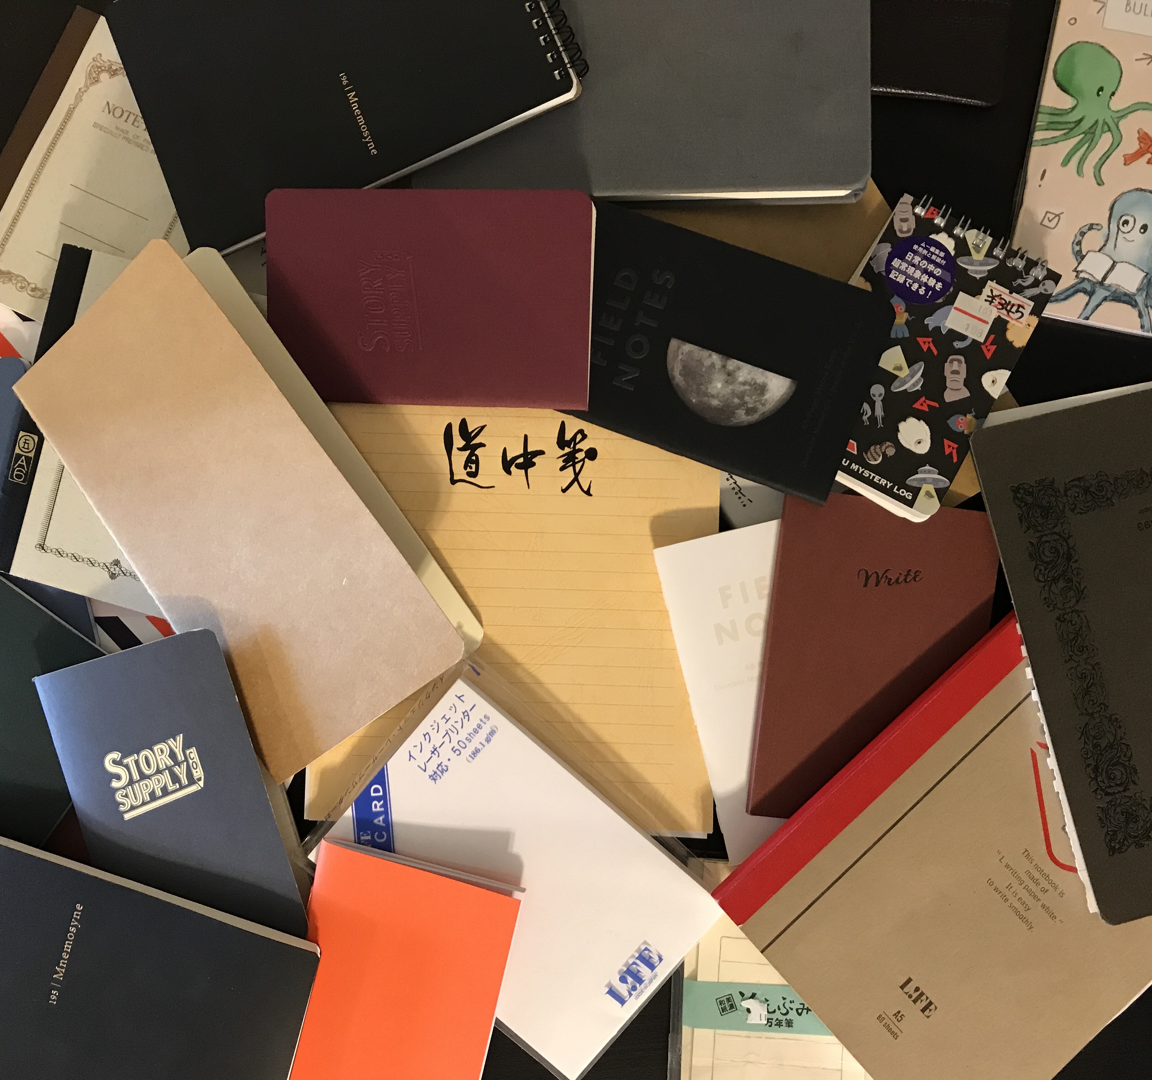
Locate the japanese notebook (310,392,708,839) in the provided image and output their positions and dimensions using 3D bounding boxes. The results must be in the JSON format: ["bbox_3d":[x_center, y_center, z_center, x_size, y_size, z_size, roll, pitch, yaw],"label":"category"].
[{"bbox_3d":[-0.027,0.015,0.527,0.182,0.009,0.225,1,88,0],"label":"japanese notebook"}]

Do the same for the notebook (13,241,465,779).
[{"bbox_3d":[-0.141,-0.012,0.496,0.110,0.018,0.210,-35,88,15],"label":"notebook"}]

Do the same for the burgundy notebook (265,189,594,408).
[{"bbox_3d":[-0.062,-0.102,0.494,0.140,0.007,0.089,2,94,5],"label":"burgundy notebook"}]

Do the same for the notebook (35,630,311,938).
[{"bbox_3d":[-0.171,0.115,0.499,0.089,0.009,0.140,-17,89,11],"label":"notebook"}]

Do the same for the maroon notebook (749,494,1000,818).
[{"bbox_3d":[0.130,0.054,0.508,0.096,0.009,0.140,6,90,1],"label":"maroon notebook"}]

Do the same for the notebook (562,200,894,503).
[{"bbox_3d":[0.047,-0.081,0.492,0.140,0.006,0.089,17,91,2],"label":"notebook"}]

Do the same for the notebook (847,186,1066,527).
[{"bbox_3d":[0.146,-0.079,0.502,0.076,0.012,0.117,27,90,0],"label":"notebook"}]

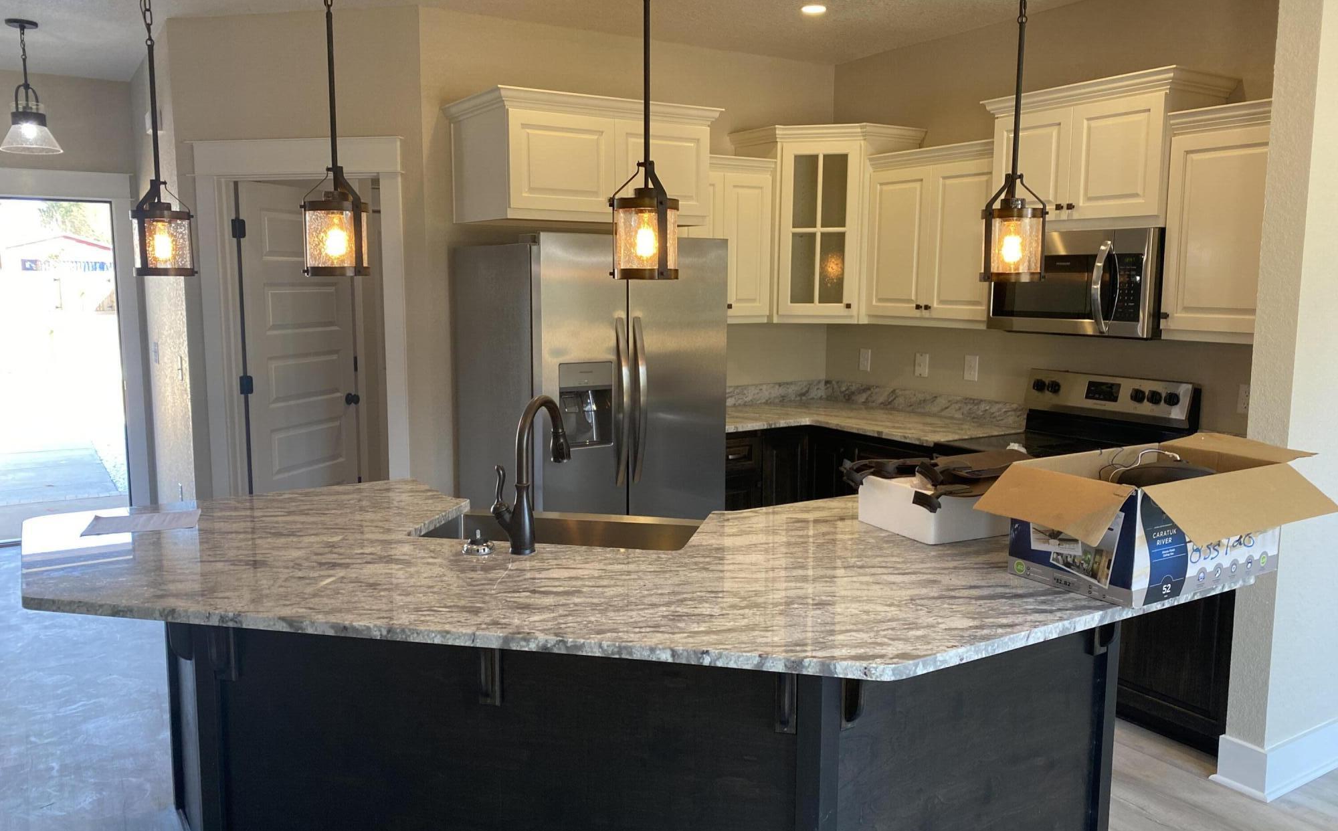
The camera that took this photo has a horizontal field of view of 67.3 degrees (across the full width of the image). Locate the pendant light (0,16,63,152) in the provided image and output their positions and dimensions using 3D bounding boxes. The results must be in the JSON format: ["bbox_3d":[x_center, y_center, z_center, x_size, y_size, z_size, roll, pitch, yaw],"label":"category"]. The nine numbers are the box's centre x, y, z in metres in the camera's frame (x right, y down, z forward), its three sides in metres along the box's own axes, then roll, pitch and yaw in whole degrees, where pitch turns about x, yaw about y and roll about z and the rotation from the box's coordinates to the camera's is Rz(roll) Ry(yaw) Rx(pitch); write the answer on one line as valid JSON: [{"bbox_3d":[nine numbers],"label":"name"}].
[{"bbox_3d":[-2.959,-1.515,4.630,0.245,0.580,0.245,-5,9,-31],"label":"pendant light"}]

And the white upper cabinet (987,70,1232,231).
[{"bbox_3d":[1.689,-0.994,3.951,0.390,0.540,0.860,-5,9,-31],"label":"white upper cabinet"}]

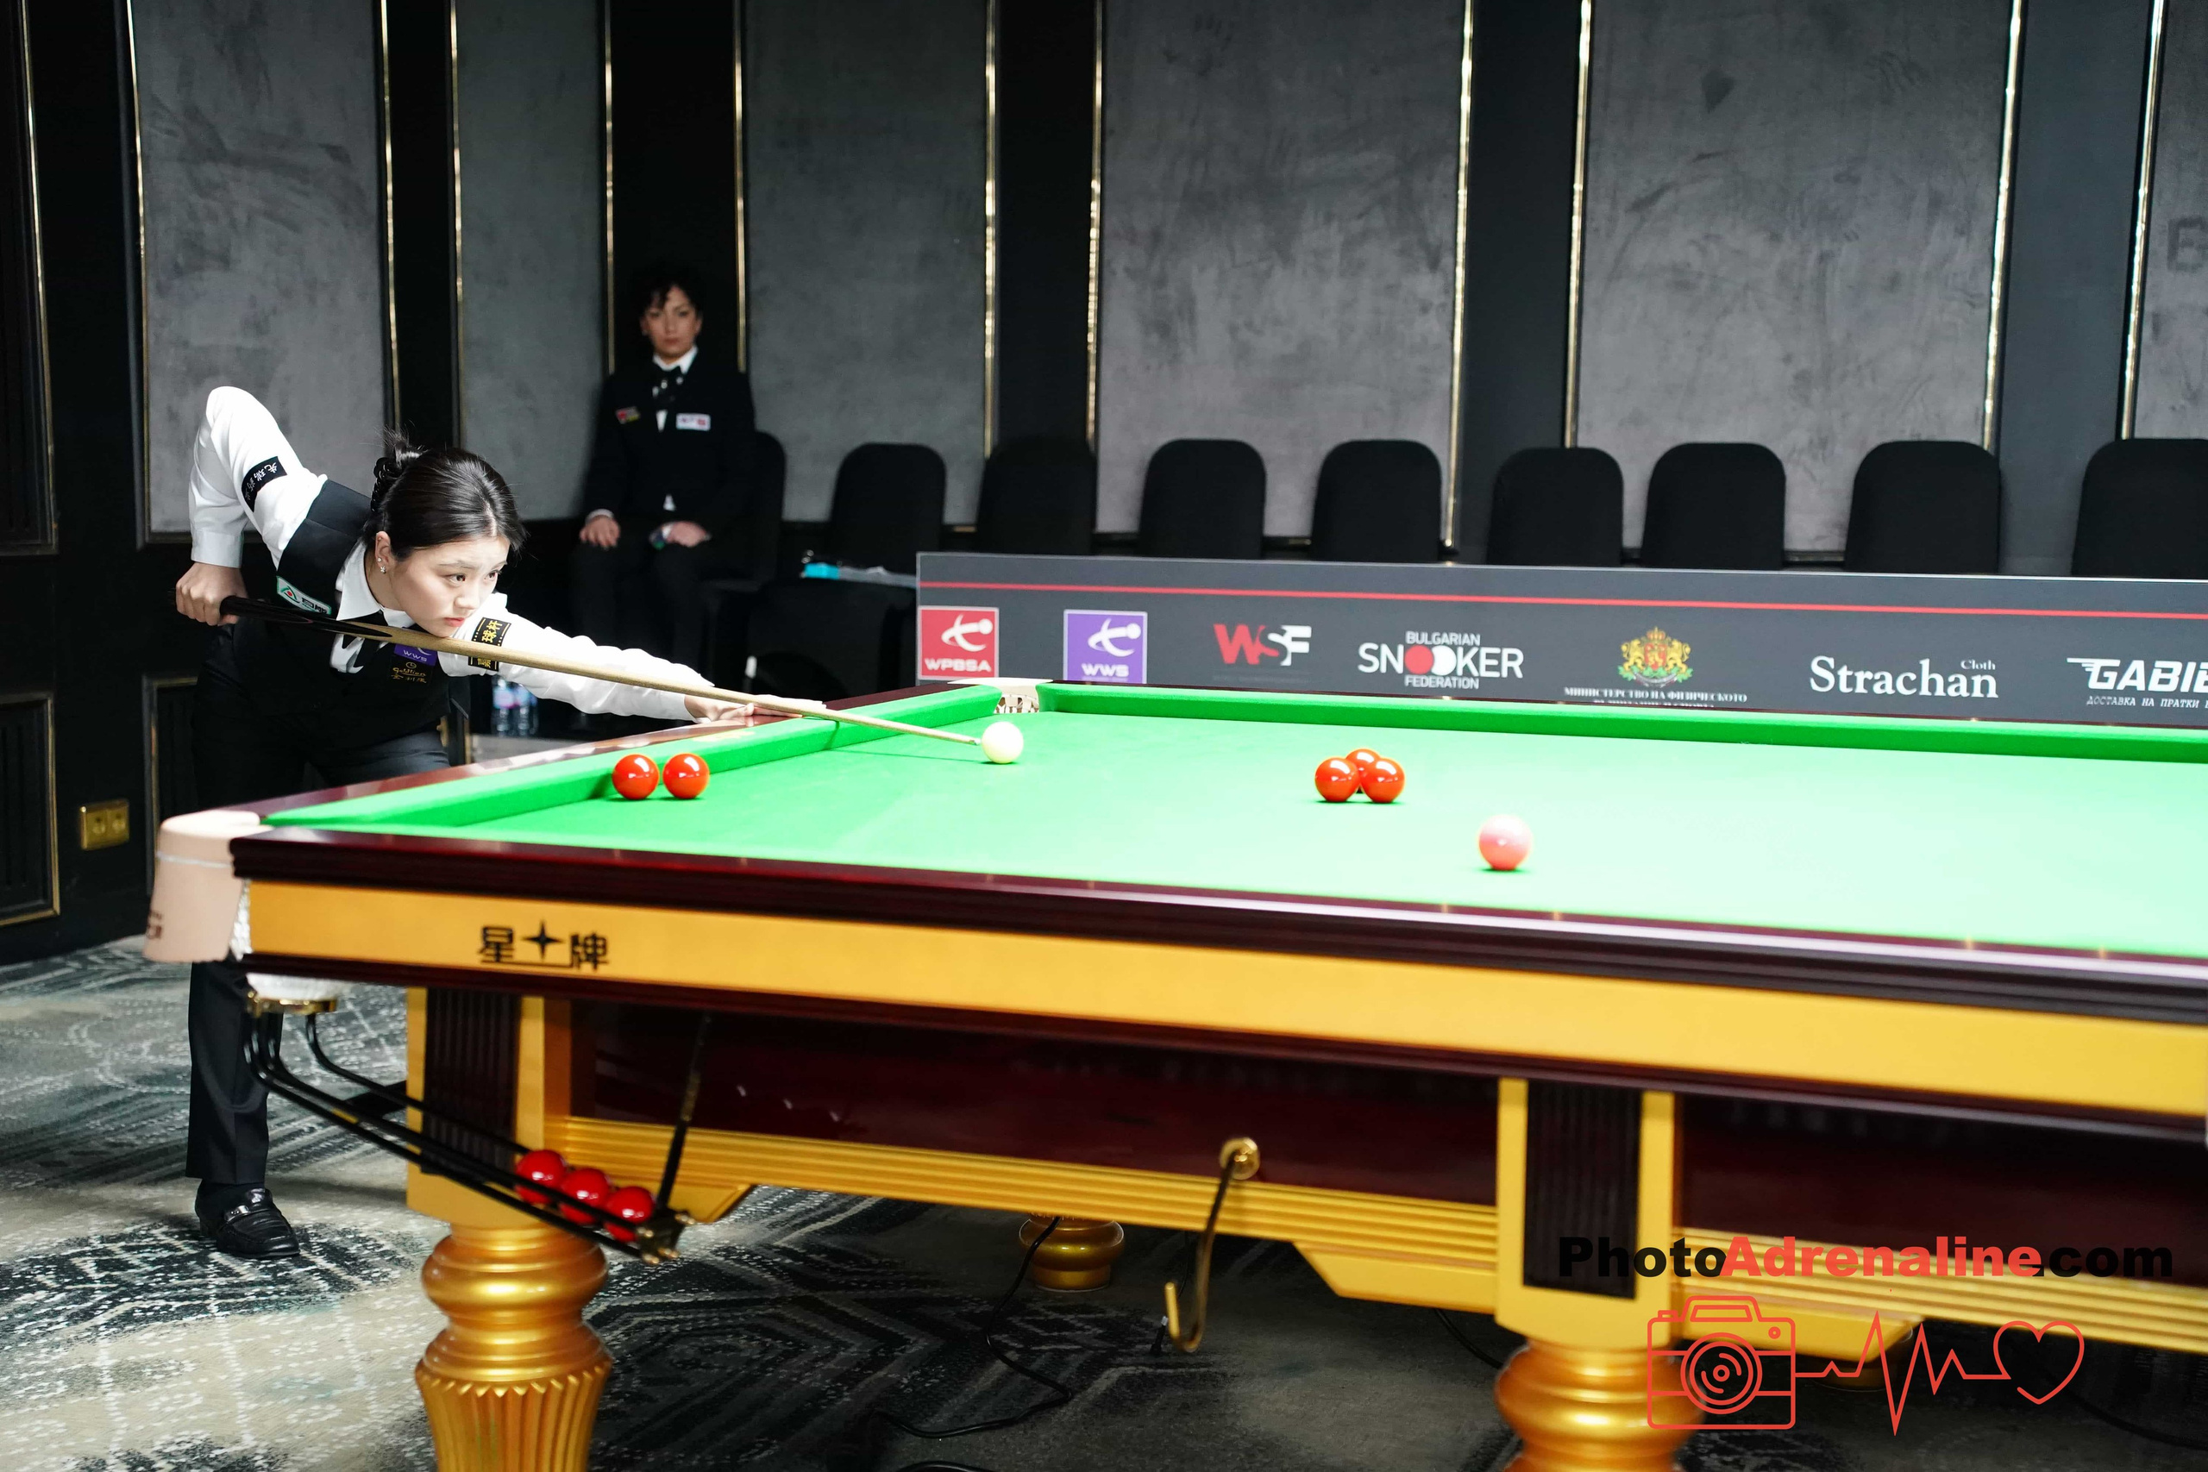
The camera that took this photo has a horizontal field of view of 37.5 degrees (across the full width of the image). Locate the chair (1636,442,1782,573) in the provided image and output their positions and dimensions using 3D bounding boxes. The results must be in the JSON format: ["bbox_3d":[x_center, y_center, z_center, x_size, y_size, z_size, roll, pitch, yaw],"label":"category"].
[{"bbox_3d":[1.406,-0.242,7.740,0.430,0.900,0.520,3,6,20],"label":"chair"}]

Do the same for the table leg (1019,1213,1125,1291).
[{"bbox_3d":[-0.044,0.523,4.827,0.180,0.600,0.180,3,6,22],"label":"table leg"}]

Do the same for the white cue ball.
[{"bbox_3d":[-0.128,0.009,4.110,0.052,0.052,0.052,1,6,0],"label":"white cue ball"}]

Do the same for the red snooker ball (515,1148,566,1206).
[{"bbox_3d":[-0.531,0.417,3.070,0.052,0.052,0.052,1,6,0],"label":"red snooker ball"}]

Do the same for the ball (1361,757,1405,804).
[{"bbox_3d":[0.321,0.051,3.755,0.052,0.052,0.052,1,6,0],"label":"ball"}]

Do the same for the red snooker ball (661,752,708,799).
[{"bbox_3d":[-0.490,0.047,3.810,0.052,0.052,0.052,1,6,0],"label":"red snooker ball"}]

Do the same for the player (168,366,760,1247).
[{"bbox_3d":[-0.877,0.157,4.614,1.050,1.290,0.550,4,6,27],"label":"player"}]

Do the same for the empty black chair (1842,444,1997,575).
[{"bbox_3d":[1.850,-0.226,7.490,0.430,0.900,0.520,3,6,20],"label":"empty black chair"}]

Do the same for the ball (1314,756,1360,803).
[{"bbox_3d":[0.277,0.051,3.845,0.052,0.052,0.052,1,6,0],"label":"ball"}]

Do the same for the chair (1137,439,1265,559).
[{"bbox_3d":[0.198,-0.329,8.974,0.460,0.970,0.560,3,6,21],"label":"chair"}]

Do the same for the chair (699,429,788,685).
[{"bbox_3d":[-1.100,-0.374,8.785,0.430,0.900,0.520,2,6,15],"label":"chair"}]

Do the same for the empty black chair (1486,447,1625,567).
[{"bbox_3d":[1.052,-0.249,7.940,0.430,0.900,0.520,3,6,20],"label":"empty black chair"}]

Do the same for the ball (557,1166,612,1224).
[{"bbox_3d":[-0.485,0.432,3.050,0.052,0.052,0.052,1,6,0],"label":"ball"}]

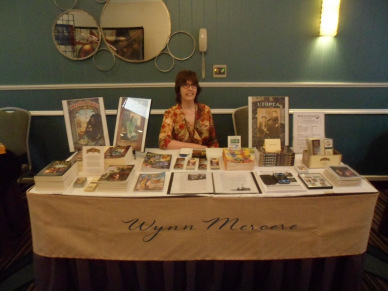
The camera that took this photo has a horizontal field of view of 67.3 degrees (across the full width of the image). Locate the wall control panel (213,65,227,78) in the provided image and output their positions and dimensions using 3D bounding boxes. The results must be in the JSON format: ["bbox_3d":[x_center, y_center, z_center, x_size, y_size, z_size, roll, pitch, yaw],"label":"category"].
[{"bbox_3d":[0.256,-0.722,2.844,0.126,0.116,0.020,0,17,1],"label":"wall control panel"}]

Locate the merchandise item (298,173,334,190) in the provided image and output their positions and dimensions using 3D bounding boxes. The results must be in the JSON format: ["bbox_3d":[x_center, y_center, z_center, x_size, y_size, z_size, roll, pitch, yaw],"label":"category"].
[{"bbox_3d":[0.678,0.199,1.635,0.129,0.014,0.187,0,17,3],"label":"merchandise item"}]

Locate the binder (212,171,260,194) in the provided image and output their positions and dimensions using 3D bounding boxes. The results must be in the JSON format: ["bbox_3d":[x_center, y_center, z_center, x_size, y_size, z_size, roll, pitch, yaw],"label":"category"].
[{"bbox_3d":[0.230,0.201,1.645,0.246,0.014,0.292,0,16,0],"label":"binder"}]

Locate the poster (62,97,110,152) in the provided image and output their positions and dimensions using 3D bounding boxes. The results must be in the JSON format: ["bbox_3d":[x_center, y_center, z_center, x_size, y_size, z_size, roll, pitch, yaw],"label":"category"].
[{"bbox_3d":[-0.825,-0.168,2.245,0.305,0.410,0.020,-8,-1,-24],"label":"poster"}]

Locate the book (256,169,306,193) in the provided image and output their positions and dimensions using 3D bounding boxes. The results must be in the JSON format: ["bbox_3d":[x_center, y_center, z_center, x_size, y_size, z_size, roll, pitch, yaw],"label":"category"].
[{"bbox_3d":[0.489,0.202,1.661,0.208,0.017,0.270,0,17,2],"label":"book"}]

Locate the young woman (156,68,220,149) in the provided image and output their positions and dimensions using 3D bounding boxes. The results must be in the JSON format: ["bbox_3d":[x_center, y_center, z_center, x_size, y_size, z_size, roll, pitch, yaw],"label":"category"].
[{"bbox_3d":[-0.040,0.074,2.379,0.480,1.320,0.620,0,16,0],"label":"young woman"}]

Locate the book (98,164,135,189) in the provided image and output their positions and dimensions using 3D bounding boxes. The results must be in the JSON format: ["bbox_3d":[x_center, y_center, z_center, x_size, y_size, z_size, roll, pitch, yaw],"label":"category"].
[{"bbox_3d":[-0.431,0.184,1.661,0.152,0.060,0.230,0,17,0],"label":"book"}]

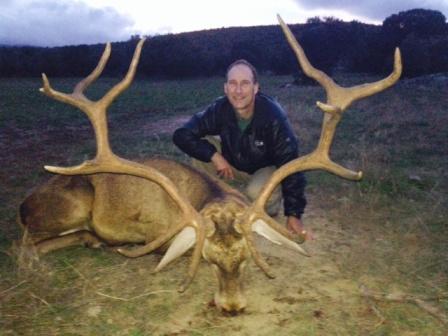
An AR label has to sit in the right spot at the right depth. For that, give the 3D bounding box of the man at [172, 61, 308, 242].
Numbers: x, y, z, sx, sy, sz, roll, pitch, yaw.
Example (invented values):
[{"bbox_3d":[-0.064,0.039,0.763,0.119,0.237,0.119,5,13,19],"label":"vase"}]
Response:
[{"bbox_3d":[0.090,-0.150,2.400,0.720,0.940,0.700,1,12,3],"label":"man"}]

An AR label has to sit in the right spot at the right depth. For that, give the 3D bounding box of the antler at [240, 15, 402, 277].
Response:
[{"bbox_3d":[0.400,-0.112,1.723,0.640,0.980,0.440,0,12,0],"label":"antler"}]

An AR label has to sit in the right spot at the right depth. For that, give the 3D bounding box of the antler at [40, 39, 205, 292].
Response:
[{"bbox_3d":[-0.405,-0.053,1.735,0.640,0.950,0.440,0,12,0],"label":"antler"}]

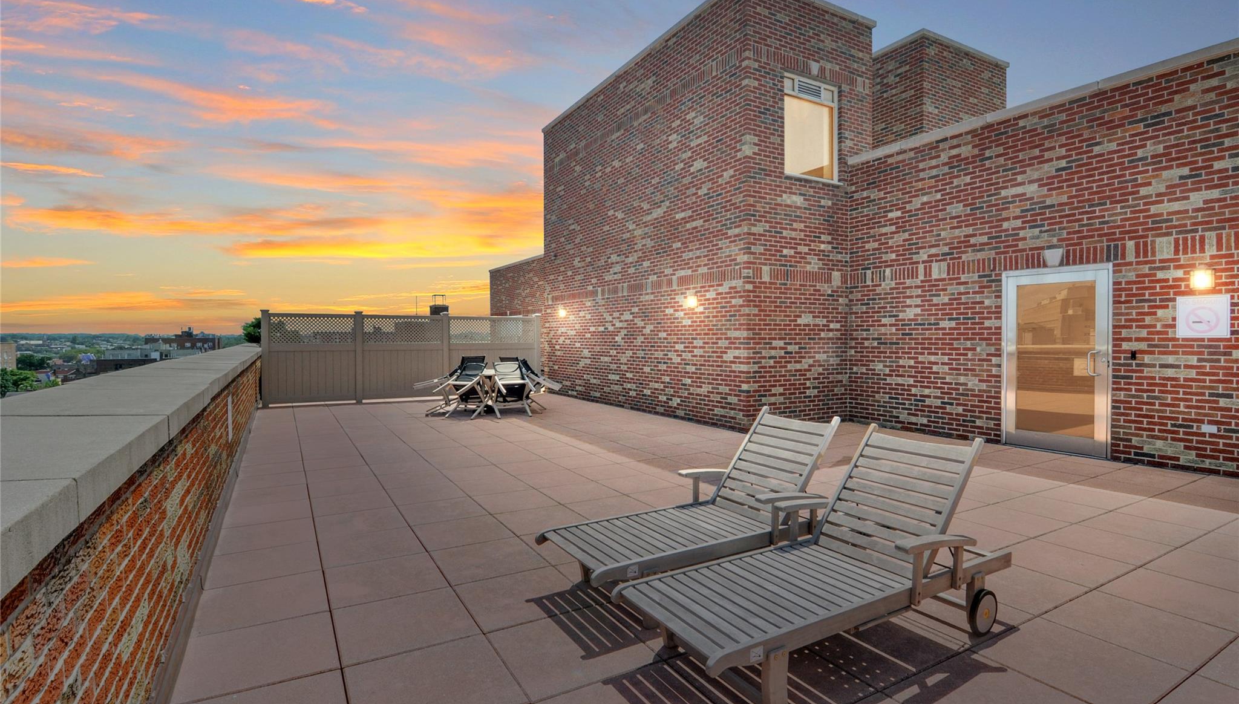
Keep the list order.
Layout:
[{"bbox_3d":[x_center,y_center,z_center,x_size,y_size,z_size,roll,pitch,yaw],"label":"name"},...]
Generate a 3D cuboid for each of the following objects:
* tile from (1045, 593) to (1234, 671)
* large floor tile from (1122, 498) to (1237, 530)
[{"bbox_3d":[2.583,1.386,2.749,0.612,0.040,0.590,-1,2,-30],"label":"tile"},{"bbox_3d":[4.480,1.334,4.428,0.612,0.040,0.590,-1,2,-30],"label":"large floor tile"}]

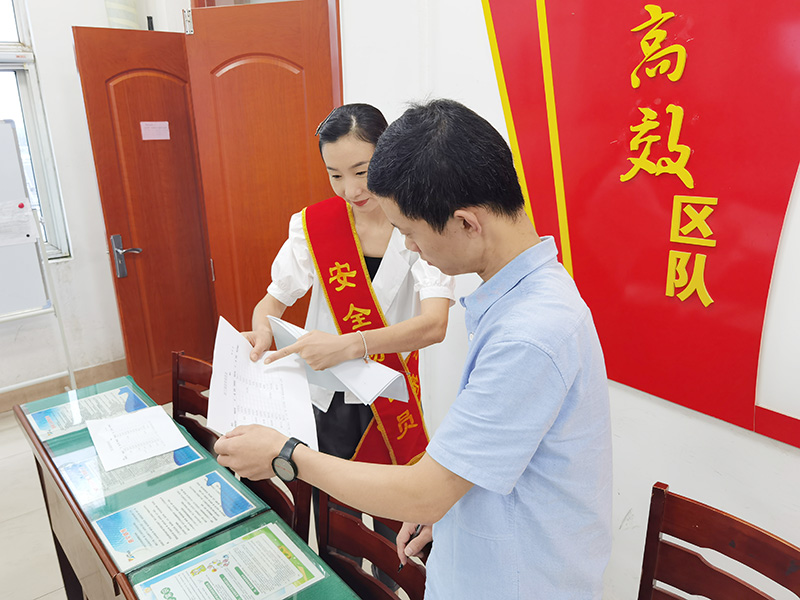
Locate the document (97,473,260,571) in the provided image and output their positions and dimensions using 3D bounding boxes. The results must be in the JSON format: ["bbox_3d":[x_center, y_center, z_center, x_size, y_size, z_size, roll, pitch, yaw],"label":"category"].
[{"bbox_3d":[-0.508,0.485,1.356,0.297,0.005,0.210,-15,22,-39],"label":"document"}]

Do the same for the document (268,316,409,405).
[{"bbox_3d":[-0.122,0.122,1.170,0.270,0.105,0.085,24,25,18],"label":"document"}]

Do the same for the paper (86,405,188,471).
[{"bbox_3d":[-0.750,0.382,1.709,0.210,0.005,0.297,-13,20,-33],"label":"paper"}]

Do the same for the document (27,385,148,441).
[{"bbox_3d":[-0.958,0.343,1.853,0.297,0.005,0.210,-16,22,-39],"label":"document"}]

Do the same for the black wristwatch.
[{"bbox_3d":[-0.173,0.250,0.940,0.041,0.055,0.048,6,24,27],"label":"black wristwatch"}]

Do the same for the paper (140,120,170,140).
[{"bbox_3d":[-1.294,-0.895,3.182,0.142,0.092,0.004,-15,22,-38],"label":"paper"}]

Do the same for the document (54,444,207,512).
[{"bbox_3d":[-0.697,0.425,1.566,0.297,0.005,0.210,-15,22,-38],"label":"document"}]

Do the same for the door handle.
[{"bbox_3d":[-1.443,-0.234,3.204,0.131,0.228,0.060,-15,22,-38],"label":"door handle"}]

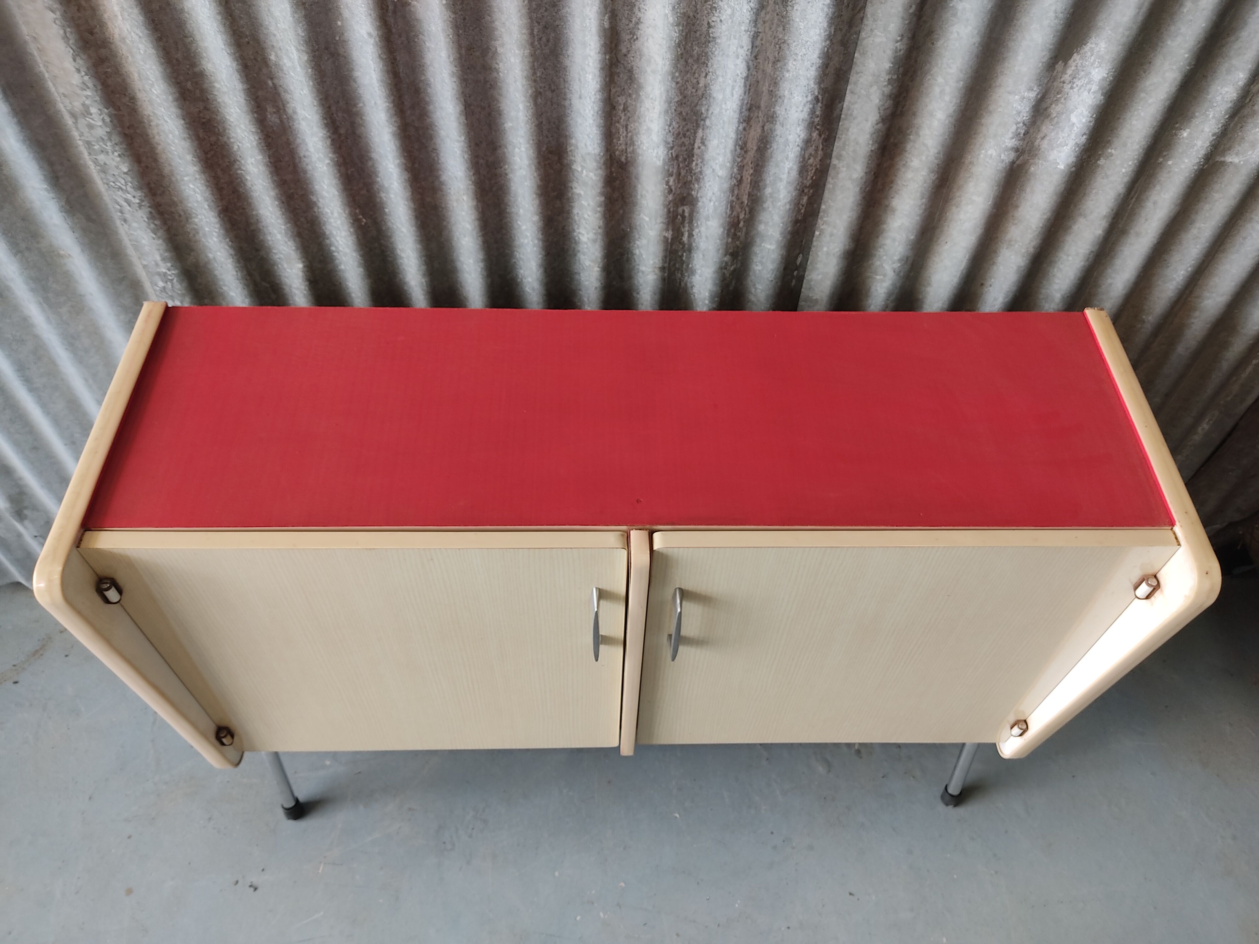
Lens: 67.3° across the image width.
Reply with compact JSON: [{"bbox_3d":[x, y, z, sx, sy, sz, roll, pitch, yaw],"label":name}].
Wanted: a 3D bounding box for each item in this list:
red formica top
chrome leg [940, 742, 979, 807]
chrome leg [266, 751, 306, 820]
[{"bbox_3d":[0.006,-0.066,1.089,1.140,0.022,0.323,0,54,-2],"label":"red formica top"},{"bbox_3d":[0.554,0.485,1.563,0.032,0.260,0.032,-3,45,2],"label":"chrome leg"},{"bbox_3d":[-0.561,0.495,1.523,0.032,0.260,0.032,2,45,-5],"label":"chrome leg"}]

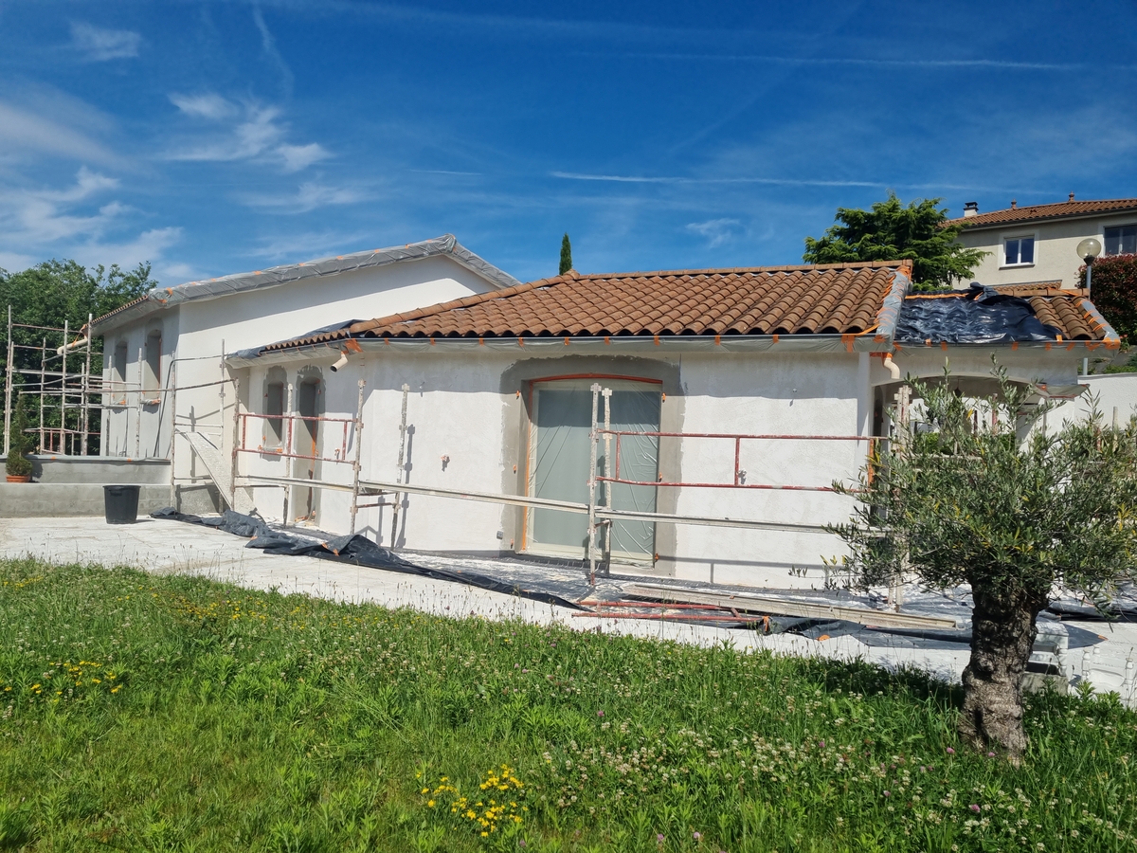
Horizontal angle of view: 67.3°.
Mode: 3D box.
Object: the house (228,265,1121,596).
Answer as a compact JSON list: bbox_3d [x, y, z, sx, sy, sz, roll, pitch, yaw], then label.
[{"bbox_3d":[0.742,-0.404,14.240,13.000,4.300,8.800,2,-1,22],"label":"house"}]

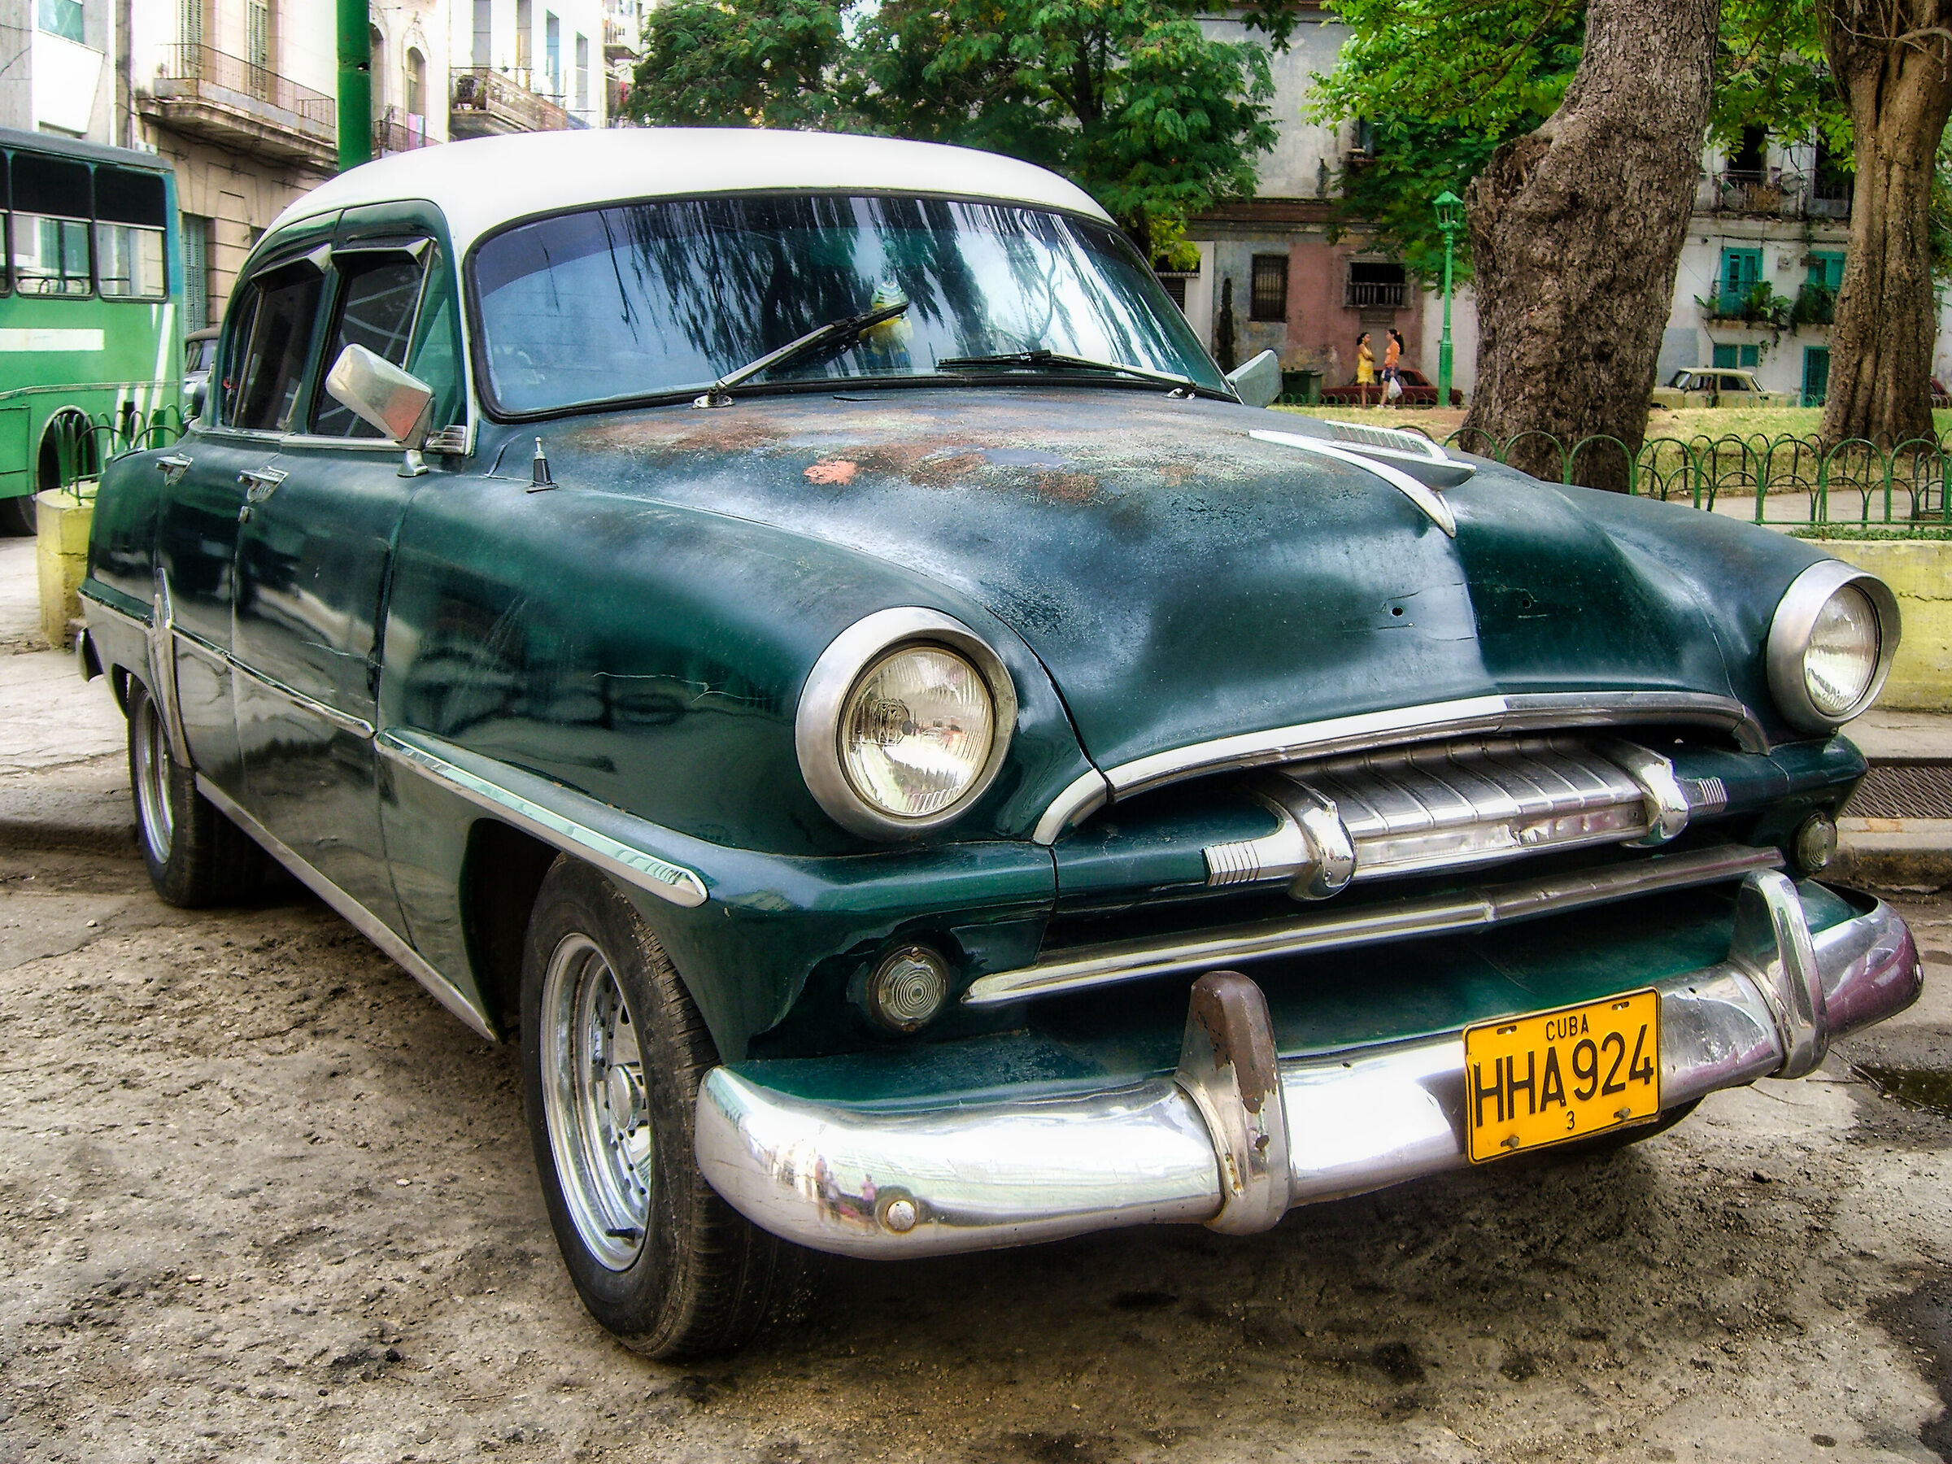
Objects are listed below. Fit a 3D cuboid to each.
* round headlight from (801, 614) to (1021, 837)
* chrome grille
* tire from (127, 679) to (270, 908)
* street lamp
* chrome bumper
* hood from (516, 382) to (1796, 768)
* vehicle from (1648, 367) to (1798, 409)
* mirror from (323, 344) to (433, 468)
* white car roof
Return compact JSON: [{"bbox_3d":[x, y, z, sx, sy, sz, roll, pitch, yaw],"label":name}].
[{"bbox_3d":[-0.067,-0.007,2.113,0.235,0.232,0.115,-5,10,-31],"label":"round headlight"},{"bbox_3d":[0.562,0.080,2.424,0.770,0.155,0.140,-5,10,-31],"label":"chrome grille"},{"bbox_3d":[-1.895,0.107,5.210,0.200,0.675,0.675,-5,10,-31],"label":"tire"},{"bbox_3d":[9.928,-9.095,45.000,0.600,4.550,0.600,0,8,0],"label":"street lamp"},{"bbox_3d":[0.587,0.324,2.439,1.850,0.270,0.370,-5,10,-31],"label":"chrome bumper"},{"bbox_3d":[0.254,-0.249,2.903,1.220,0.460,1.320,-5,10,-31],"label":"hood"},{"bbox_3d":[16.750,-7.710,49.700,4.100,1.440,1.610,1,8,6],"label":"vehicle"},{"bbox_3d":[-0.858,-0.466,3.098,0.165,0.175,0.100,-5,10,-31],"label":"mirror"},{"bbox_3d":[-0.675,-1.024,4.326,1.300,0.280,1.900,-5,10,-31],"label":"white car roof"}]

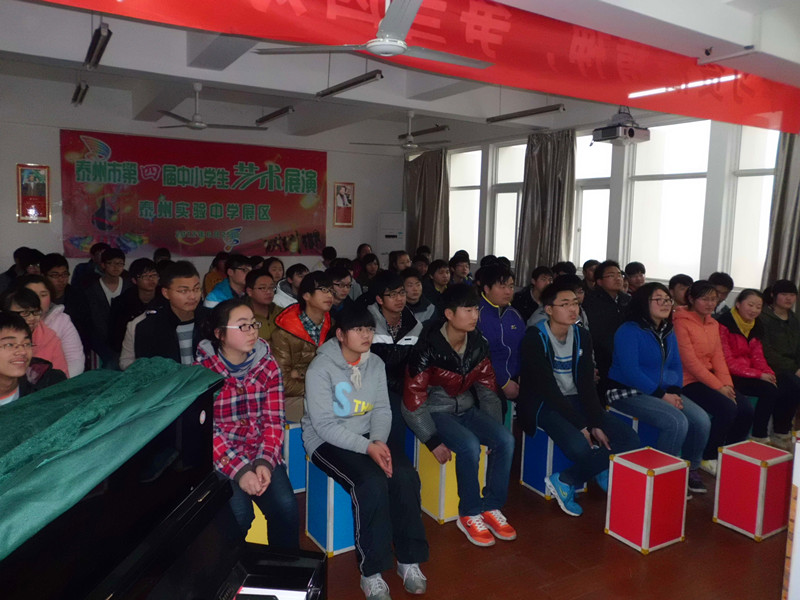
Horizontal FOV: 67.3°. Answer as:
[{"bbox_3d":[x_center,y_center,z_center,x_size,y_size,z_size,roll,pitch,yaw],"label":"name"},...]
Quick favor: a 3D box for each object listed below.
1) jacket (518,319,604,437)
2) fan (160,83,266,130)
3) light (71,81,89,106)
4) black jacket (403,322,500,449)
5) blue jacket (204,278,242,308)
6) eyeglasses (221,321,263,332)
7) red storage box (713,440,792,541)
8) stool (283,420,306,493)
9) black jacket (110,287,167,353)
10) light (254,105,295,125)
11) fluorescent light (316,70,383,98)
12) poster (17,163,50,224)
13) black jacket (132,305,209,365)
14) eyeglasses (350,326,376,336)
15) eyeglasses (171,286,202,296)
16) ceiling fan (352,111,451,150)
[{"bbox_3d":[0.990,0.493,3.761,0.500,0.700,0.460,-3,8,-31],"label":"jacket"},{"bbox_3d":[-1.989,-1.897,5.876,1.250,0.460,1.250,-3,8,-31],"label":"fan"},{"bbox_3d":[-3.322,-2.131,6.230,0.125,0.090,1.220,-3,8,-31],"label":"light"},{"bbox_3d":[0.271,0.446,3.100,0.450,0.600,0.360,-2,7,-32],"label":"black jacket"},{"bbox_3d":[-1.213,0.147,4.300,0.320,0.600,0.460,6,7,40],"label":"blue jacket"},{"bbox_3d":[-0.744,0.128,2.838,0.140,0.045,0.140,7,9,37],"label":"eyeglasses"},{"bbox_3d":[1.869,0.991,3.167,0.294,0.398,0.238,-2,7,-30],"label":"red storage box"},{"bbox_3d":[-0.623,0.965,3.852,0.320,0.439,0.259,-3,8,-31],"label":"stool"},{"bbox_3d":[-1.751,0.225,4.150,0.470,0.610,0.340,-4,8,-42],"label":"black jacket"},{"bbox_3d":[-1.556,-2.260,7.399,0.110,0.090,1.250,-3,8,-31],"label":"light"},{"bbox_3d":[-0.499,-2.024,5.673,0.110,0.090,1.250,-3,8,-31],"label":"fluorescent light"},{"bbox_3d":[-5.008,-1.447,8.226,0.390,0.790,0.030,-3,8,-31],"label":"poster"},{"bbox_3d":[-1.198,0.374,3.310,0.500,0.620,0.360,-3,8,-31],"label":"black jacket"},{"bbox_3d":[-0.211,0.139,2.825,0.140,0.045,0.140,-3,7,-38],"label":"eyeglasses"},{"bbox_3d":[-1.116,-0.048,3.062,0.140,0.045,0.140,6,7,37],"label":"eyeglasses"},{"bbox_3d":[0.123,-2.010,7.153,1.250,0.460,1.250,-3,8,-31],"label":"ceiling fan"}]

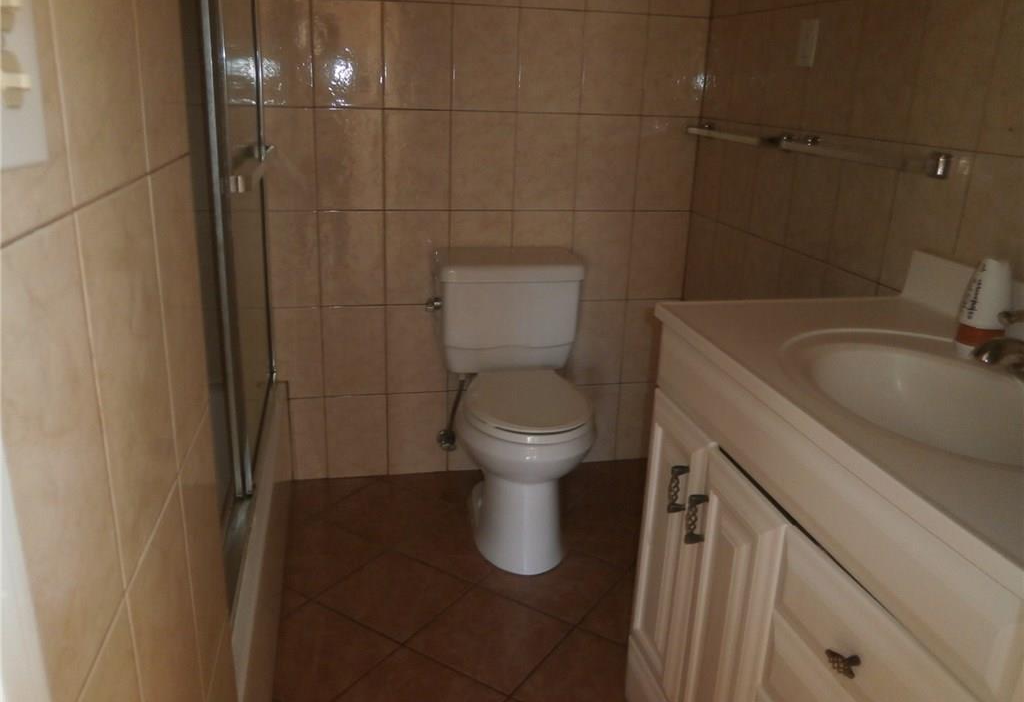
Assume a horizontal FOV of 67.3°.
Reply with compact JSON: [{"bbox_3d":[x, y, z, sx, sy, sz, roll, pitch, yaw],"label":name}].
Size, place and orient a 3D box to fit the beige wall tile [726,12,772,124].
[{"bbox_3d":[0.671,-0.790,2.158,0.010,0.301,0.200,-2,19,-12],"label":"beige wall tile"}]

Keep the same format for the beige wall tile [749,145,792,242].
[{"bbox_3d":[0.704,-0.445,2.063,0.010,0.300,0.200,-2,19,-12],"label":"beige wall tile"}]

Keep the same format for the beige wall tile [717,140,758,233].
[{"bbox_3d":[0.664,-0.511,2.250,0.010,0.301,0.200,-2,19,-12],"label":"beige wall tile"}]

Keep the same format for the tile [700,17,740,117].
[{"bbox_3d":[0.633,-0.853,2.336,0.010,0.301,0.183,-2,19,-12],"label":"tile"}]

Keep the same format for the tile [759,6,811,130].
[{"bbox_3d":[0.710,-0.724,1.970,0.010,0.300,0.200,-2,19,-12],"label":"tile"}]

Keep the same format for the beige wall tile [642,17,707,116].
[{"bbox_3d":[0.511,-0.882,2.404,0.202,0.301,0.010,-2,19,-12],"label":"beige wall tile"}]

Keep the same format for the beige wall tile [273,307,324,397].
[{"bbox_3d":[-0.703,0.007,2.447,0.203,0.304,0.010,-2,19,-12],"label":"beige wall tile"}]

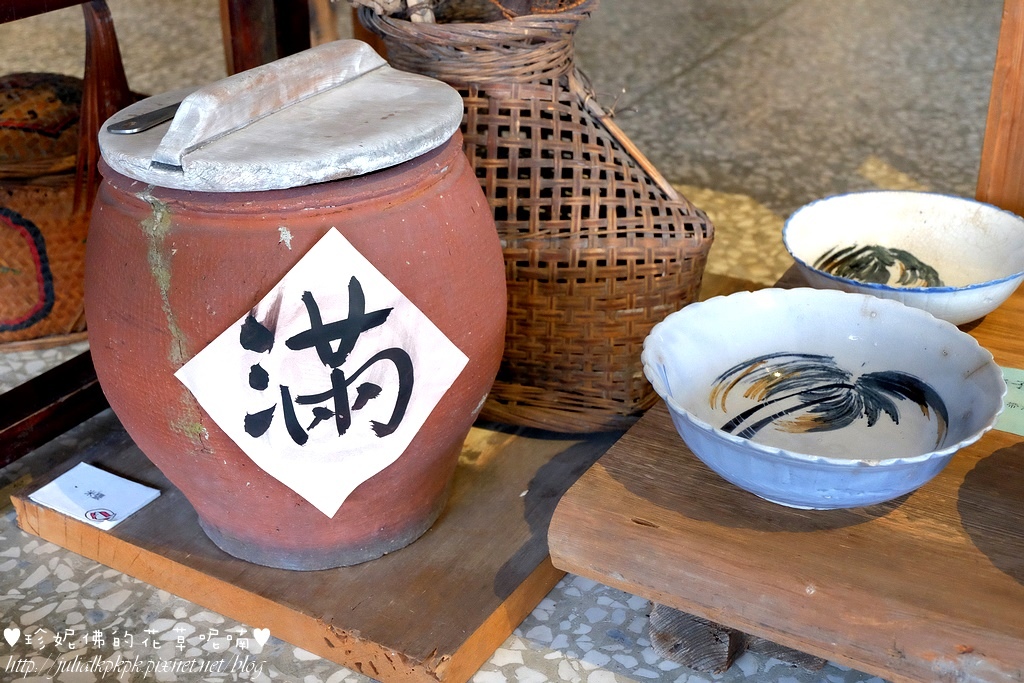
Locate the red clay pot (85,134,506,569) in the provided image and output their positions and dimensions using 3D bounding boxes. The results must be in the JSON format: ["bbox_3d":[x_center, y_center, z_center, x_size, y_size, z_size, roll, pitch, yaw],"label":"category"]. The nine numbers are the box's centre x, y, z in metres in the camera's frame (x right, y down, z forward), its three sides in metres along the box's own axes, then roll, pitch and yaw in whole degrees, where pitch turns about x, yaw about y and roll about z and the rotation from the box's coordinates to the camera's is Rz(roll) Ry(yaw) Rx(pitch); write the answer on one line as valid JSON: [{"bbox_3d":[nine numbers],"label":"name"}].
[{"bbox_3d":[-0.161,-0.016,0.964,0.316,0.321,0.316,0,28,0],"label":"red clay pot"}]

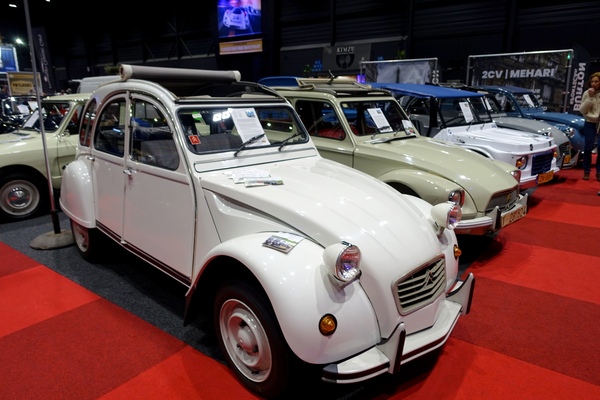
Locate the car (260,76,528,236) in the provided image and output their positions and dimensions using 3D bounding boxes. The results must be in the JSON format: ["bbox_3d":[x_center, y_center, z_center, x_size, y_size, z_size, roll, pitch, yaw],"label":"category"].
[{"bbox_3d":[0.577,-0.587,4.789,1.500,1.560,3.870,-13,19,-40],"label":"car"}]

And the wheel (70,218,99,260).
[{"bbox_3d":[-1.890,0.234,3.636,0.130,0.600,0.600,-14,19,-42],"label":"wheel"}]

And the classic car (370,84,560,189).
[{"bbox_3d":[1.883,-0.973,6.085,1.530,1.630,3.520,-13,19,-39],"label":"classic car"}]

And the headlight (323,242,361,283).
[{"bbox_3d":[0.150,0.246,1.668,0.165,0.170,0.160,-14,19,-42],"label":"headlight"}]

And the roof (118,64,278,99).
[{"bbox_3d":[-0.897,-0.991,3.167,1.040,0.130,0.130,-14,19,-42],"label":"roof"}]

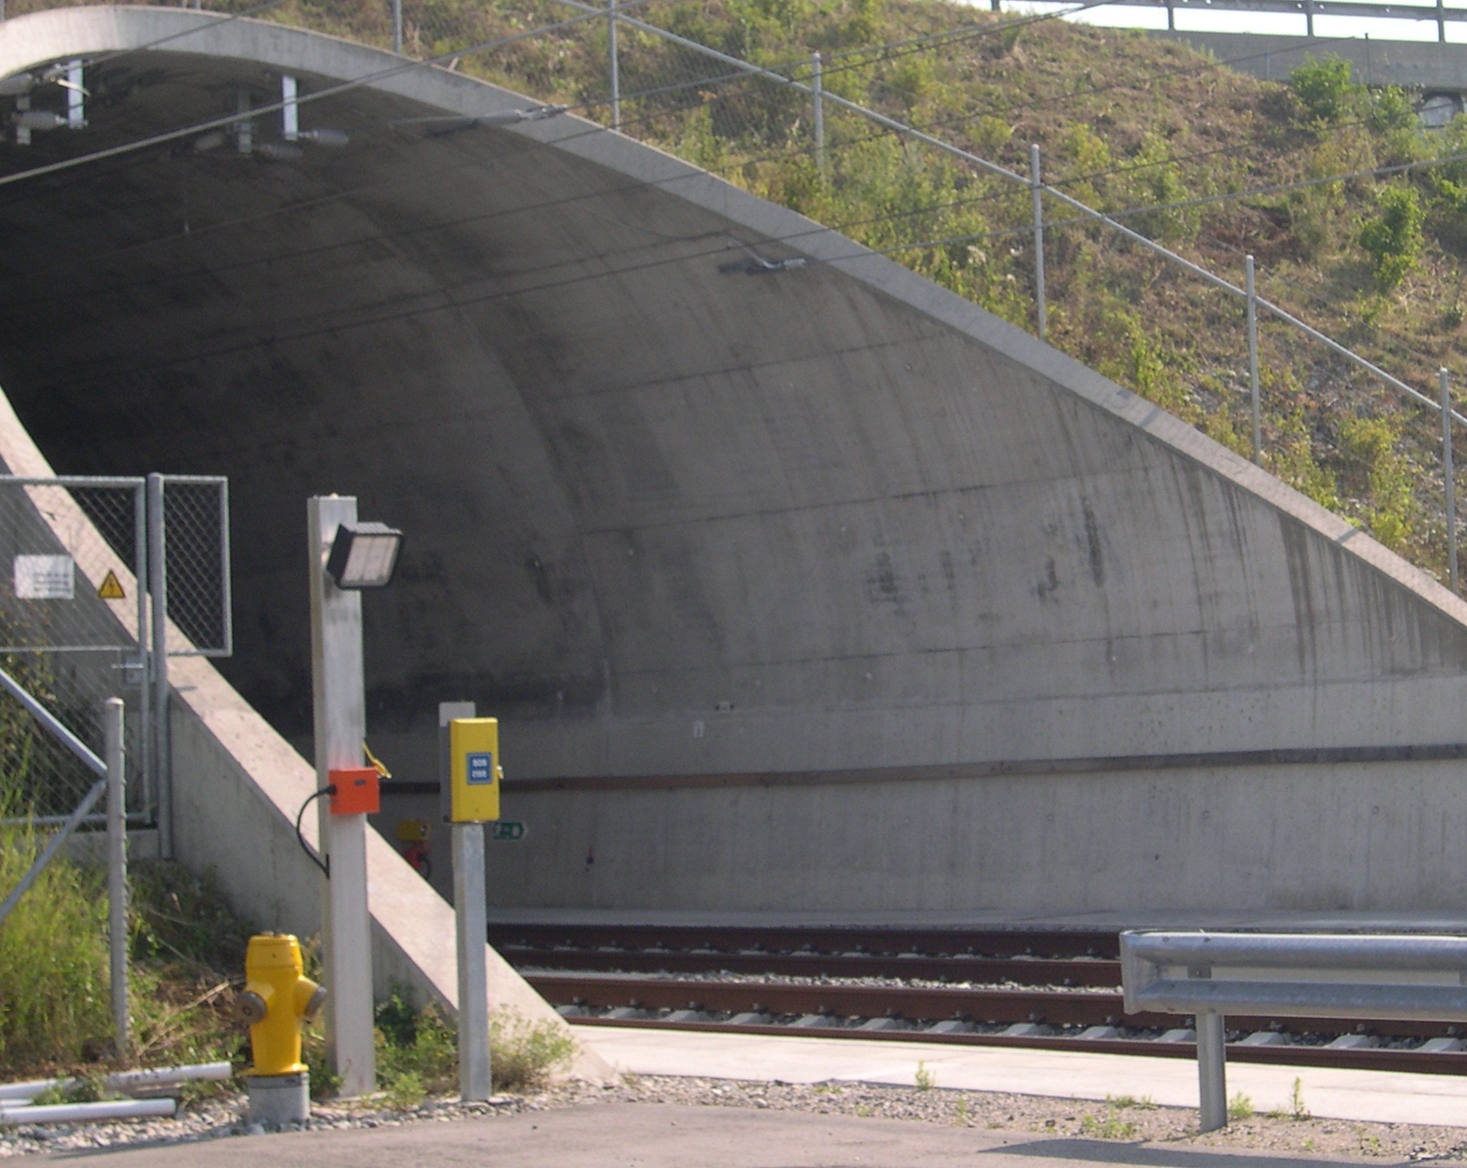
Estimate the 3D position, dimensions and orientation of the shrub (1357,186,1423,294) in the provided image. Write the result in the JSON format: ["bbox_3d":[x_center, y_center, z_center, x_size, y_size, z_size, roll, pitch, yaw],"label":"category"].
[{"bbox_3d":[8.334,-4.409,32.500,0.800,1.300,0.750,-3,-3,10],"label":"shrub"}]

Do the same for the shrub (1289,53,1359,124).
[{"bbox_3d":[9.696,-8.135,42.000,1.100,1.100,1.000,-3,-3,11],"label":"shrub"}]

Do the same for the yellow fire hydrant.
[{"bbox_3d":[-2.028,1.993,11.450,0.390,0.830,0.310,-1,-3,-25],"label":"yellow fire hydrant"}]

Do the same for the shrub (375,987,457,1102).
[{"bbox_3d":[-1.517,2.199,12.250,0.380,0.530,0.380,-2,-3,-6],"label":"shrub"}]

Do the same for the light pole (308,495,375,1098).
[{"bbox_3d":[-1.786,0.965,11.669,0.172,2.712,0.172,-1,-3,-25],"label":"light pole"}]

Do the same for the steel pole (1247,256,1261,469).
[{"bbox_3d":[5.089,-2.173,25.054,0.062,2.101,0.062,-4,-4,37],"label":"steel pole"}]

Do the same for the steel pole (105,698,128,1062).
[{"bbox_3d":[-2.976,1.426,12.345,0.080,1.764,0.080,-1,-3,-15],"label":"steel pole"}]

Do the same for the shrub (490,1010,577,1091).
[{"bbox_3d":[-0.954,2.230,12.250,0.400,0.370,0.360,-2,-3,-6],"label":"shrub"}]

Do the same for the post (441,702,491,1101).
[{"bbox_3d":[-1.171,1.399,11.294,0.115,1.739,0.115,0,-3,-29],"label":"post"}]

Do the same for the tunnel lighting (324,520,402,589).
[{"bbox_3d":[-1.728,-0.128,12.000,0.265,0.275,0.140,-2,29,-40],"label":"tunnel lighting"}]

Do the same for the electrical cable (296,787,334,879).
[{"bbox_3d":[-1.871,1.106,11.420,0.155,0.400,0.090,-1,-3,-26],"label":"electrical cable"}]

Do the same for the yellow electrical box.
[{"bbox_3d":[-1.125,0.812,11.150,0.188,0.450,0.108,0,-3,-29],"label":"yellow electrical box"}]

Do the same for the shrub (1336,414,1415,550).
[{"bbox_3d":[6.425,-1.018,25.600,0.760,1.280,0.750,-3,-3,11],"label":"shrub"}]

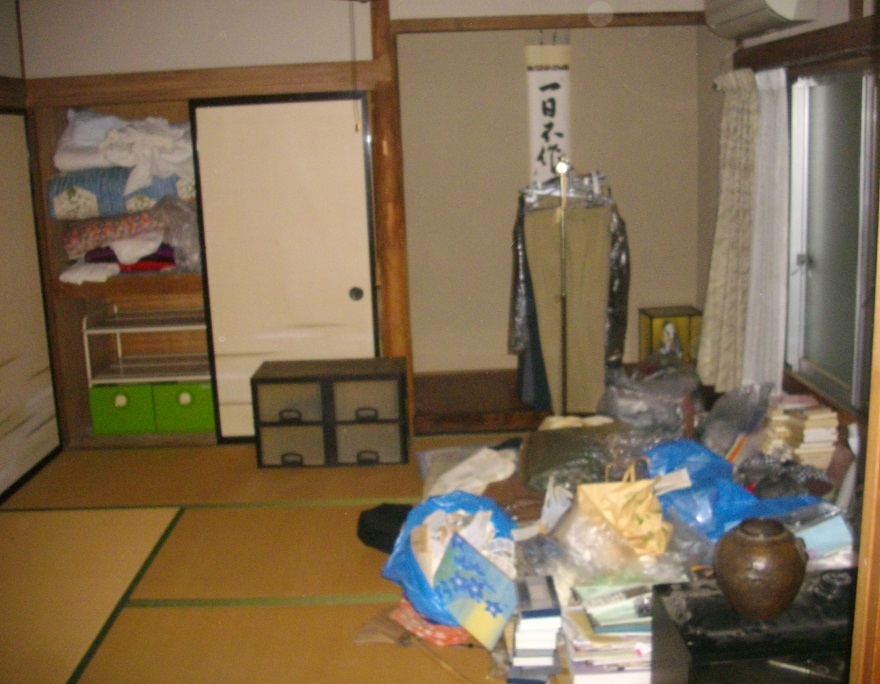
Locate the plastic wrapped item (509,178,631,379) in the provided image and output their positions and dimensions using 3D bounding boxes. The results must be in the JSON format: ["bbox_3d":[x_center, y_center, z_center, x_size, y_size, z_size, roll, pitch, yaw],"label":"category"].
[{"bbox_3d":[0.657,-0.328,4.936,0.590,0.990,0.350,-2,12,1],"label":"plastic wrapped item"}]

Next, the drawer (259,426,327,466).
[{"bbox_3d":[-0.694,0.456,4.813,0.317,0.210,0.330,-2,12,1],"label":"drawer"}]

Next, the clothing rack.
[{"bbox_3d":[0.654,-0.248,4.896,0.440,1.290,0.460,-2,12,1],"label":"clothing rack"}]

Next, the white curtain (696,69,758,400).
[{"bbox_3d":[1.289,-0.506,4.453,0.180,1.350,0.450,-2,12,1],"label":"white curtain"}]

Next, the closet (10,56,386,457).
[{"bbox_3d":[-1.114,-0.448,5.178,1.750,1.870,0.700,-2,12,1],"label":"closet"}]

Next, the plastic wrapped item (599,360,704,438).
[{"bbox_3d":[1.050,0.245,4.841,0.460,0.360,0.400,-2,12,1],"label":"plastic wrapped item"}]

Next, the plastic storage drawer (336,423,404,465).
[{"bbox_3d":[-0.331,0.442,4.806,0.320,0.215,0.330,-2,12,1],"label":"plastic storage drawer"}]

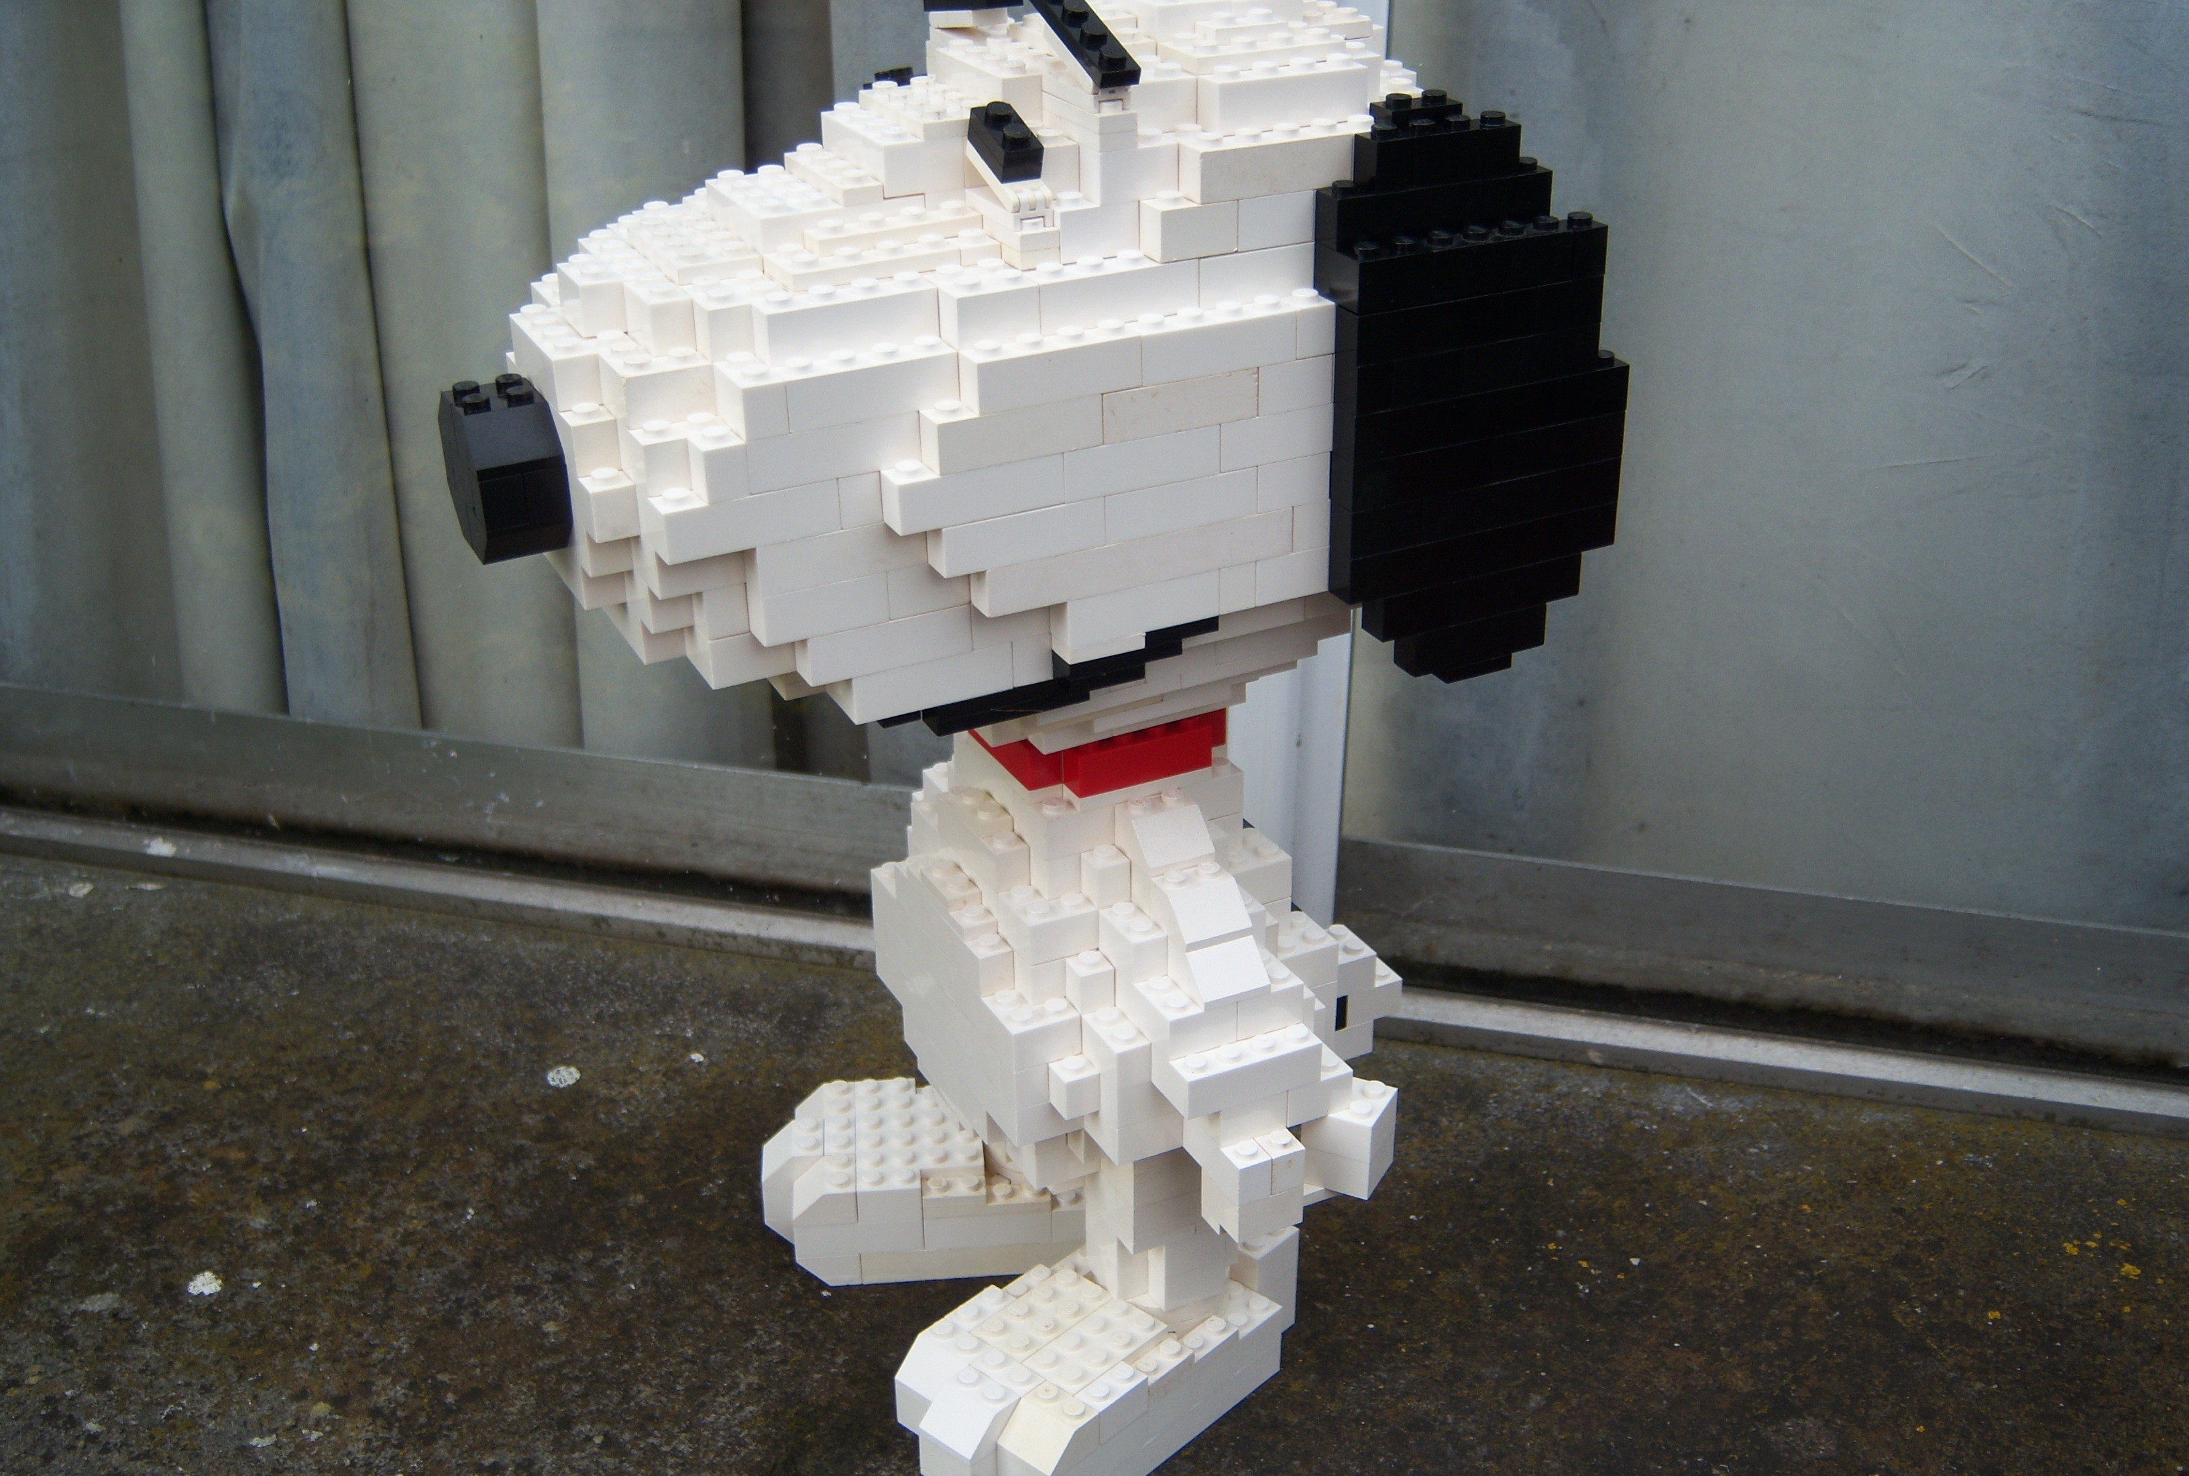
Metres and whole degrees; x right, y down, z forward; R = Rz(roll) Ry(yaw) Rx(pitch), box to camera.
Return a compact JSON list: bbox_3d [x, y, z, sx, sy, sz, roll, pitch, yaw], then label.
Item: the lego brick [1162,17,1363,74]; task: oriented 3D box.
[{"bbox_3d":[0.029,-0.129,0.427,0.032,0.005,0.016,-14,29,-23],"label":"lego brick"}]

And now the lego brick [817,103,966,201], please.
[{"bbox_3d":[-0.038,-0.112,0.430,0.016,0.011,0.032,-14,29,-23],"label":"lego brick"}]

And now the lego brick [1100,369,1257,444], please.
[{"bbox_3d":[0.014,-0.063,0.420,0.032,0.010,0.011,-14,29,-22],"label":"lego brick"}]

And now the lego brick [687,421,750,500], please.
[{"bbox_3d":[-0.064,-0.048,0.392,0.008,0.011,0.008,-14,29,-23],"label":"lego brick"}]

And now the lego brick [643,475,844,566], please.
[{"bbox_3d":[-0.062,-0.041,0.402,0.032,0.011,0.015,-14,29,-22],"label":"lego brick"}]

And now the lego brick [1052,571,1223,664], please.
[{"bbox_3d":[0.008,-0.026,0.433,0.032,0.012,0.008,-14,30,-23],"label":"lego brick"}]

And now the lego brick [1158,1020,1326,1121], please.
[{"bbox_3d":[0.030,0.067,0.473,0.032,0.011,0.014,-14,29,-23],"label":"lego brick"}]

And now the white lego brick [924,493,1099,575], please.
[{"bbox_3d":[-0.014,-0.039,0.414,0.032,0.011,0.008,-14,29,-23],"label":"white lego brick"}]

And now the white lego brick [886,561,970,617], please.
[{"bbox_3d":[-0.032,-0.030,0.421,0.016,0.010,0.011,-14,29,-22],"label":"white lego brick"}]

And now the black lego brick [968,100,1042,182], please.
[{"bbox_3d":[-0.016,-0.108,0.411,0.008,0.008,0.016,-13,48,-22],"label":"black lego brick"}]

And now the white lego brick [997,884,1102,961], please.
[{"bbox_3d":[-0.010,0.038,0.486,0.016,0.011,0.016,-13,28,-25],"label":"white lego brick"}]

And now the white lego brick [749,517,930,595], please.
[{"bbox_3d":[-0.046,-0.035,0.407,0.032,0.011,0.010,-14,29,-23],"label":"white lego brick"}]

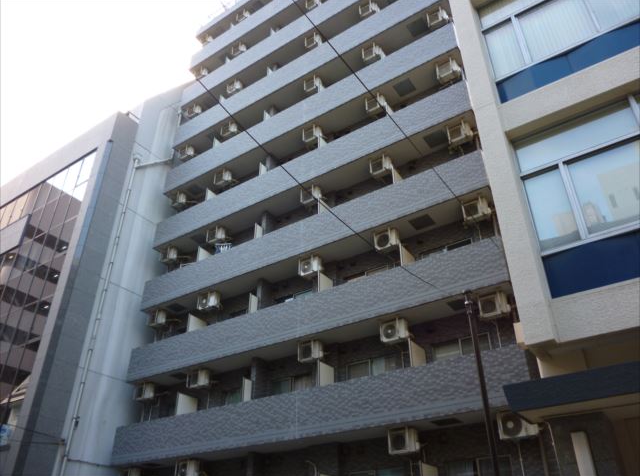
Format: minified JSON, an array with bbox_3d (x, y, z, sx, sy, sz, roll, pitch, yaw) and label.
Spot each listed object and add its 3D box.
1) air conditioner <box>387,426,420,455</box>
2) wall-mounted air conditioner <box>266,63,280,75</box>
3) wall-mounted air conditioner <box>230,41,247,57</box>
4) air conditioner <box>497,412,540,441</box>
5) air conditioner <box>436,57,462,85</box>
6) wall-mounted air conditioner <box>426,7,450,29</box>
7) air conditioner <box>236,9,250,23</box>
[{"bbox_3d":[2.091,5.028,12.795,0.670,0.523,0.270,-20,-37,28],"label":"air conditioner"},{"bbox_3d":[-2.228,-8.123,24.809,0.700,0.540,0.280,-20,-38,28],"label":"wall-mounted air conditioner"},{"bbox_3d":[-4.285,-9.978,27.656,0.700,0.540,0.280,-20,-38,28],"label":"wall-mounted air conditioner"},{"bbox_3d":[4.404,4.245,11.568,0.750,0.550,0.280,-20,-38,28],"label":"air conditioner"},{"bbox_3d":[4.406,-5.682,17.643,0.670,0.523,0.270,-20,-37,28],"label":"air conditioner"},{"bbox_3d":[4.387,-8.066,19.146,0.670,0.523,0.270,-20,-37,28],"label":"wall-mounted air conditioner"},{"bbox_3d":[-4.317,-12.455,29.257,0.700,0.540,0.280,-20,-38,28],"label":"air conditioner"}]

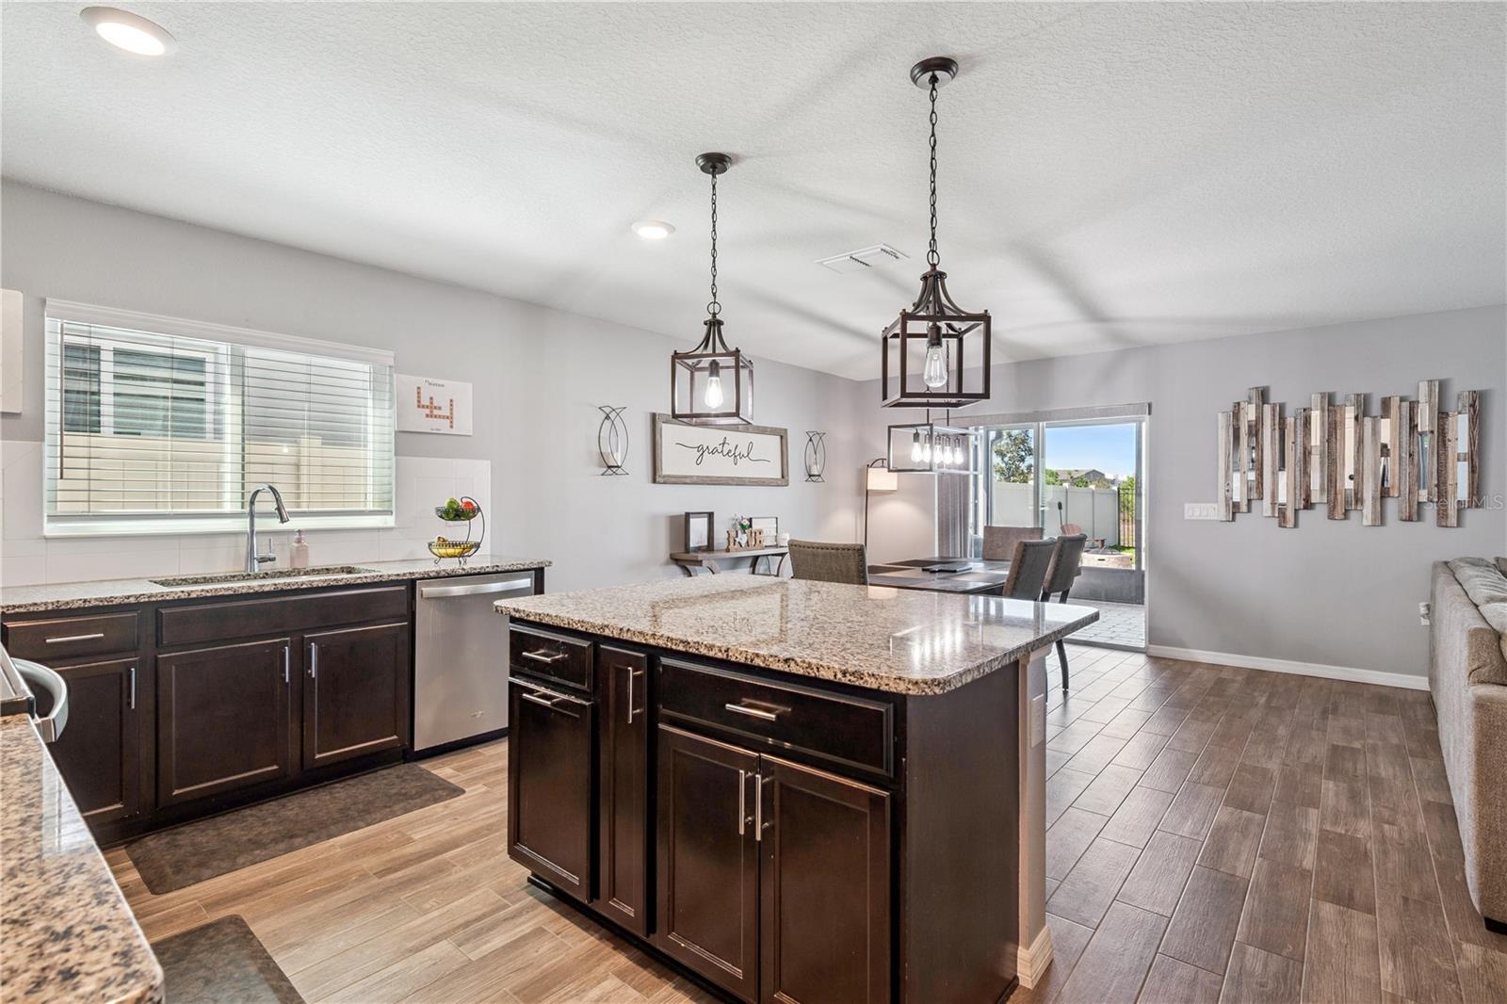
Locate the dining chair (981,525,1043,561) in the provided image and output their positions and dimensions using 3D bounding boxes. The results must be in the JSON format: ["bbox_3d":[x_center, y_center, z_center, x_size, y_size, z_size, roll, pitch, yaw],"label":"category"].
[{"bbox_3d":[1.824,0.698,5.246,0.470,1.000,0.620,0,0,40],"label":"dining chair"}]

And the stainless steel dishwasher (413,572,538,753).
[{"bbox_3d":[-1.549,0.757,3.643,0.600,0.800,0.621,0,0,40],"label":"stainless steel dishwasher"}]

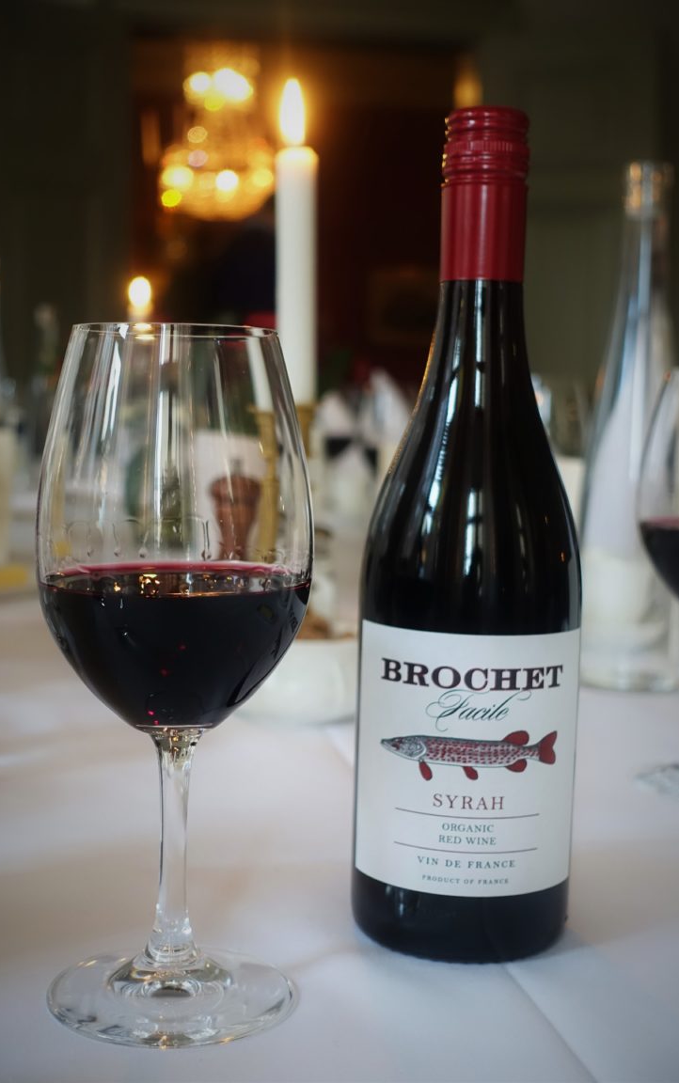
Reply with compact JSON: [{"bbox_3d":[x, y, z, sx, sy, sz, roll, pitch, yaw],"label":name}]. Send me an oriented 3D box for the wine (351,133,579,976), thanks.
[{"bbox_3d":[0.049,-0.004,0.539,0.080,0.298,0.080,2,5,3],"label":"wine"}]

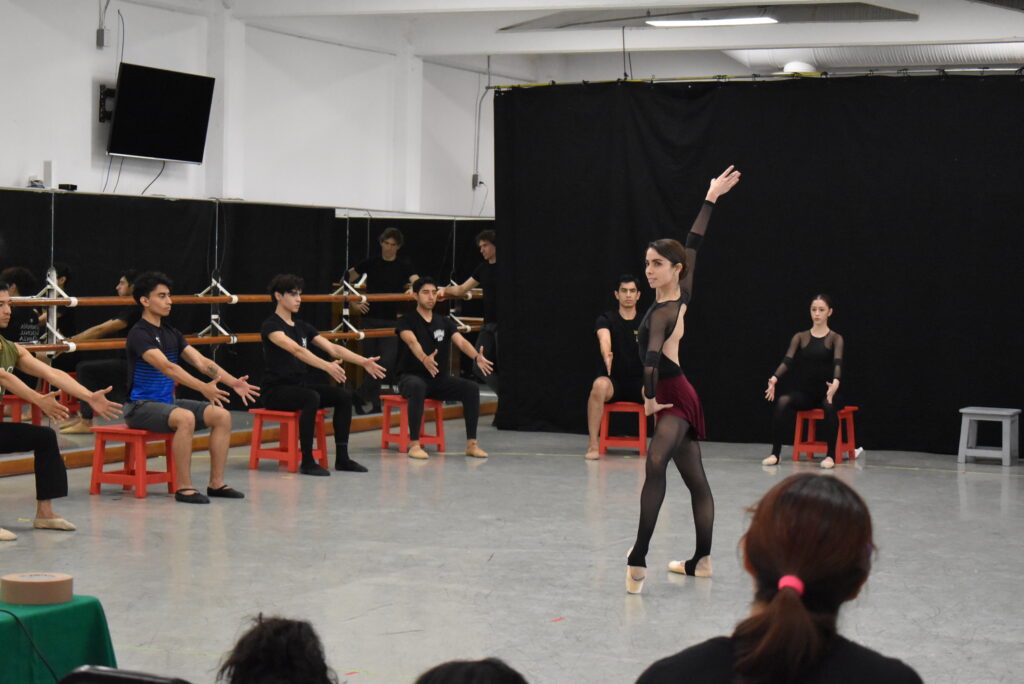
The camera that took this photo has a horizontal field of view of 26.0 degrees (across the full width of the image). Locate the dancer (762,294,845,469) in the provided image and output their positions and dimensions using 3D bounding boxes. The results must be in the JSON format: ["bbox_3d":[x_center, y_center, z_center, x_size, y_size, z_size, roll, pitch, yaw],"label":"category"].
[{"bbox_3d":[2.190,0.271,16.193,0.540,1.230,0.760,2,2,24],"label":"dancer"}]

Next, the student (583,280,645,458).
[{"bbox_3d":[0.871,0.182,16.427,0.620,1.340,0.740,1,2,-7],"label":"student"}]

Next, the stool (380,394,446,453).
[{"bbox_3d":[-0.738,0.611,16.591,0.360,0.392,0.395,0,2,-32],"label":"stool"}]

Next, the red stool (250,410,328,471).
[{"bbox_3d":[-1.501,0.660,14.971,0.375,0.400,0.375,2,2,31],"label":"red stool"}]

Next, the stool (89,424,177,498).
[{"bbox_3d":[-2.238,0.705,13.182,0.395,0.392,0.360,2,2,25],"label":"stool"}]

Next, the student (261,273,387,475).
[{"bbox_3d":[-1.307,0.205,14.778,0.820,1.310,0.520,2,2,34],"label":"student"}]

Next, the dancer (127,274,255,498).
[{"bbox_3d":[-1.918,0.255,13.000,0.810,1.315,0.550,2,2,28],"label":"dancer"}]

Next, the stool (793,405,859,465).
[{"bbox_3d":[2.281,0.670,16.213,0.395,0.392,0.360,2,2,25],"label":"stool"}]

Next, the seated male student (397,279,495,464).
[{"bbox_3d":[-0.537,0.172,16.221,0.600,1.300,0.780,0,2,-25],"label":"seated male student"}]

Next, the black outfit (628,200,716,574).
[{"bbox_3d":[0.692,0.221,9.713,0.410,1.690,0.550,1,2,10],"label":"black outfit"}]

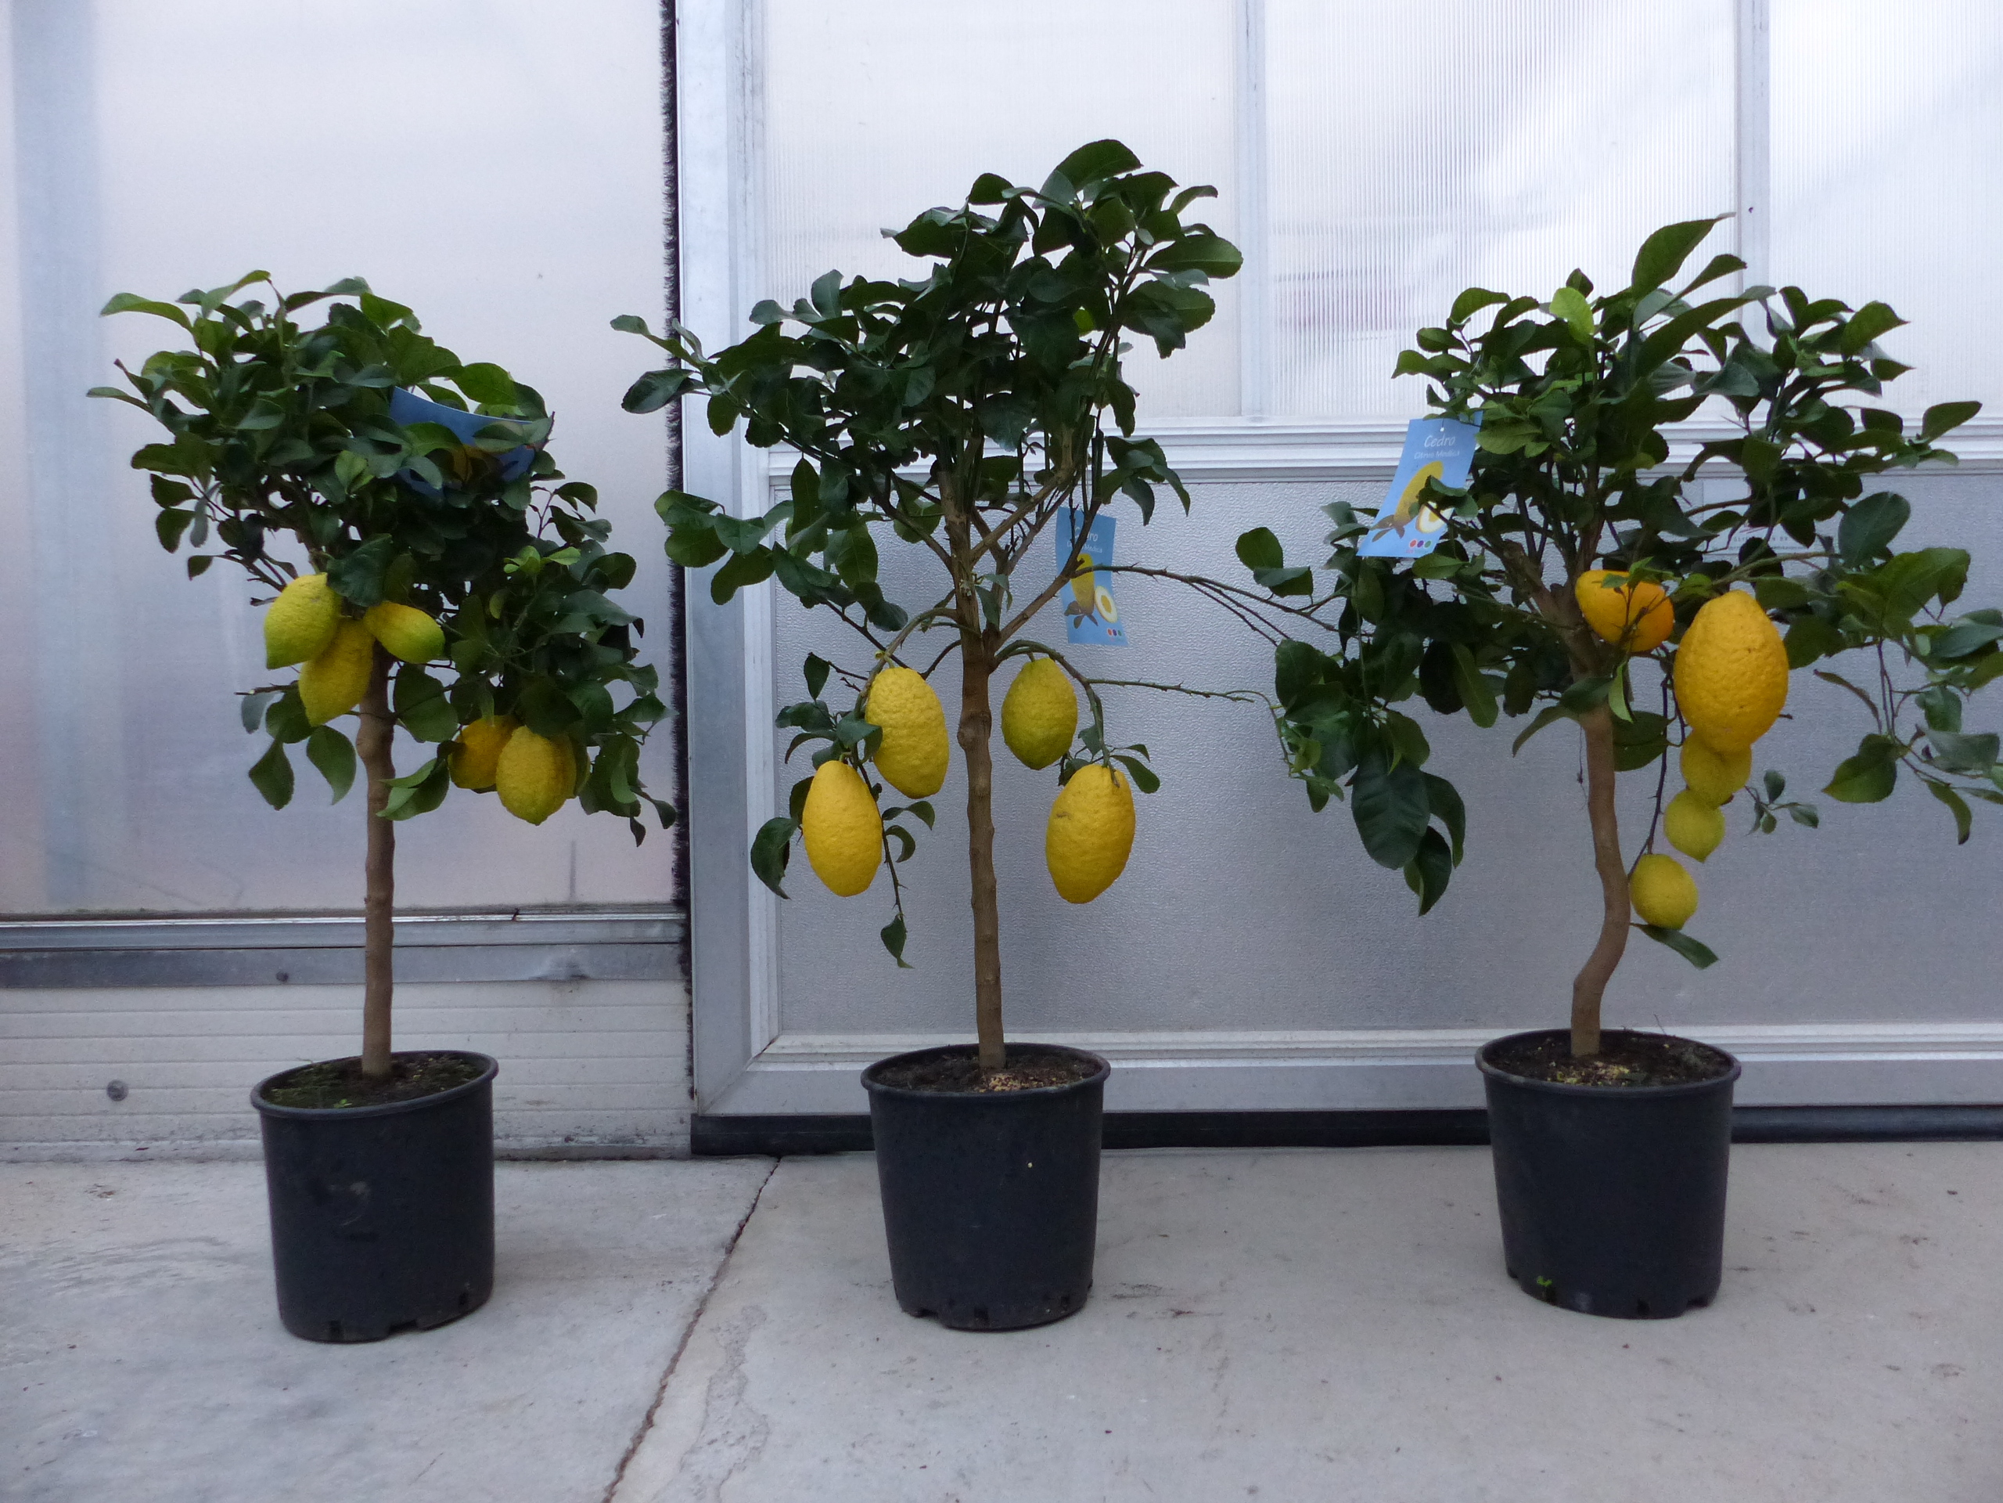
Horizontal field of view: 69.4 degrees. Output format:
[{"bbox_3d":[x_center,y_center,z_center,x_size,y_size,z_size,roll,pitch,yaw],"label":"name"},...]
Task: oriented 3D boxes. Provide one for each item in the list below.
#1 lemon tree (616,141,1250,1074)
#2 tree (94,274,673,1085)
[{"bbox_3d":[-0.068,-0.143,1.482,0.647,0.954,0.560,-1,1,0],"label":"lemon tree"},{"bbox_3d":[-0.628,-0.072,1.479,0.591,0.828,0.520,-1,1,0],"label":"tree"}]

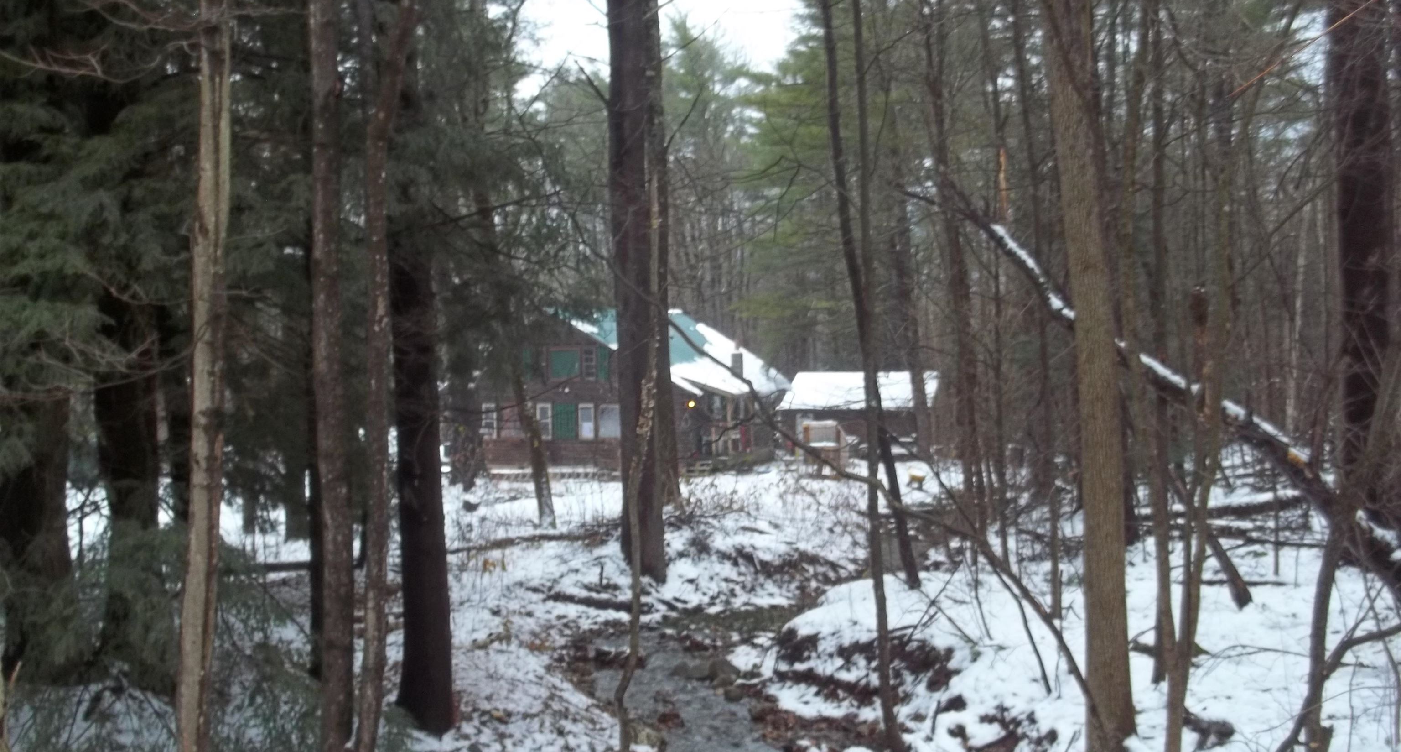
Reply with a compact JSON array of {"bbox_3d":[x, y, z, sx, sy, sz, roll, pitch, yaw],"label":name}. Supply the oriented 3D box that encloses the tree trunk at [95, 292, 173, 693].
[{"bbox_3d":[-5.217,1.074,12.300,0.560,3.620,0.560,-1,2,0],"label":"tree trunk"}]

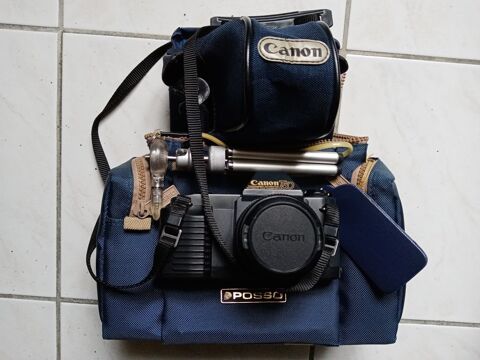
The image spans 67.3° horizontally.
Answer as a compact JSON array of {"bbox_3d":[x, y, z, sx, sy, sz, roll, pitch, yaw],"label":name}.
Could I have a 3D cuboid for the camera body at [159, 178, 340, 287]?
[{"bbox_3d":[0.008,0.041,0.297,0.151,0.082,0.090,1,85,0],"label":"camera body"}]

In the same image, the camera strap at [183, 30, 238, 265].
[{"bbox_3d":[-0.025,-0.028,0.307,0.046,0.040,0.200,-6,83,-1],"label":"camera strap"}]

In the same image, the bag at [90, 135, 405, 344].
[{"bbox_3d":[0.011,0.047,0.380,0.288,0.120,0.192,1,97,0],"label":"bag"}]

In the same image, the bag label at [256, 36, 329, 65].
[{"bbox_3d":[0.045,-0.108,0.302,0.059,0.006,0.022,3,89,-3],"label":"bag label"}]

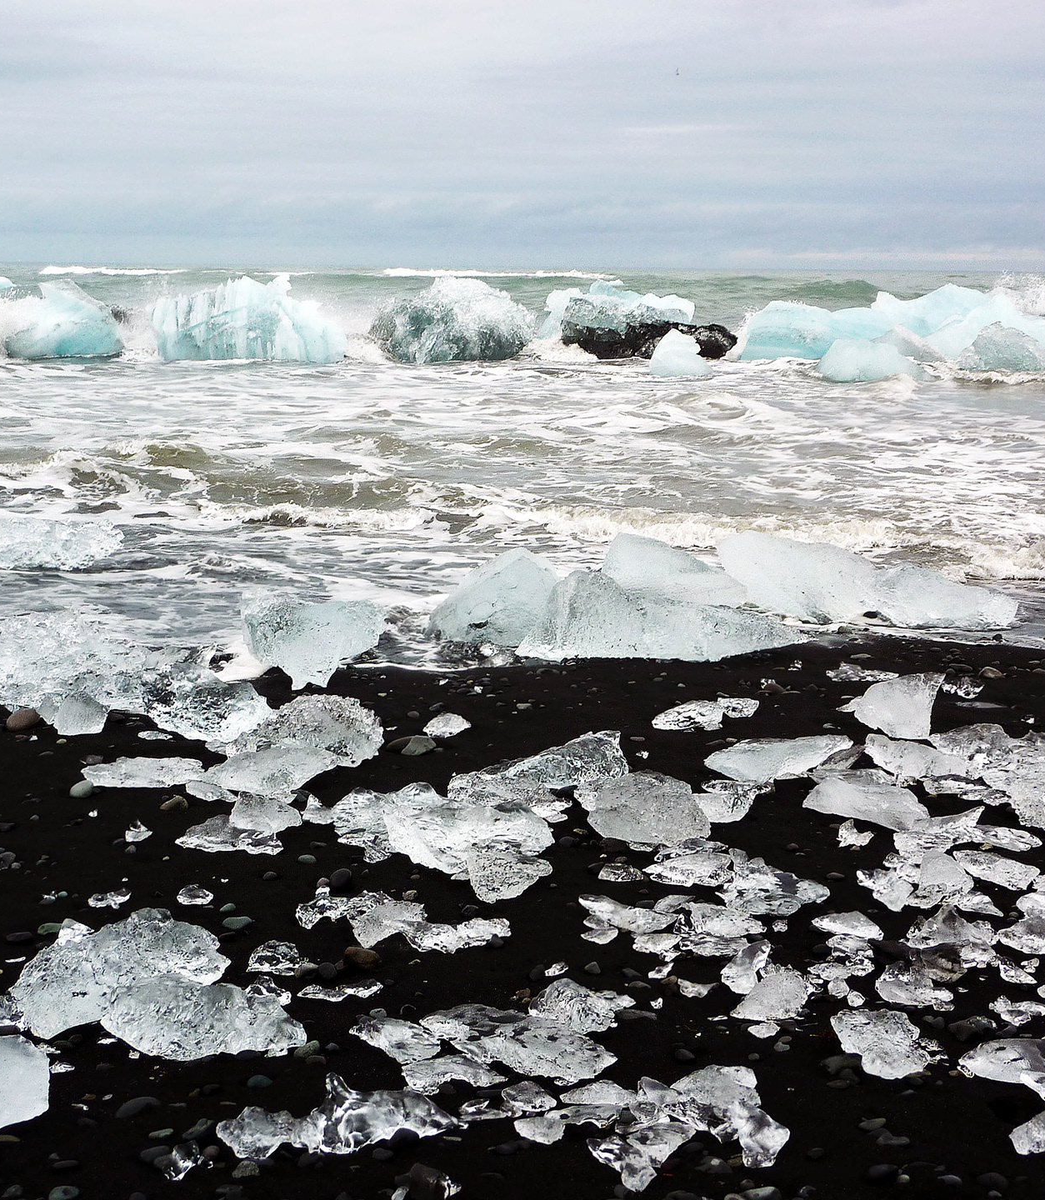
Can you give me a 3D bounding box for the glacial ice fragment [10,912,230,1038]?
[{"bbox_3d":[-0.956,0.843,4.331,0.485,0.190,0.340,-3,11,-18],"label":"glacial ice fragment"}]

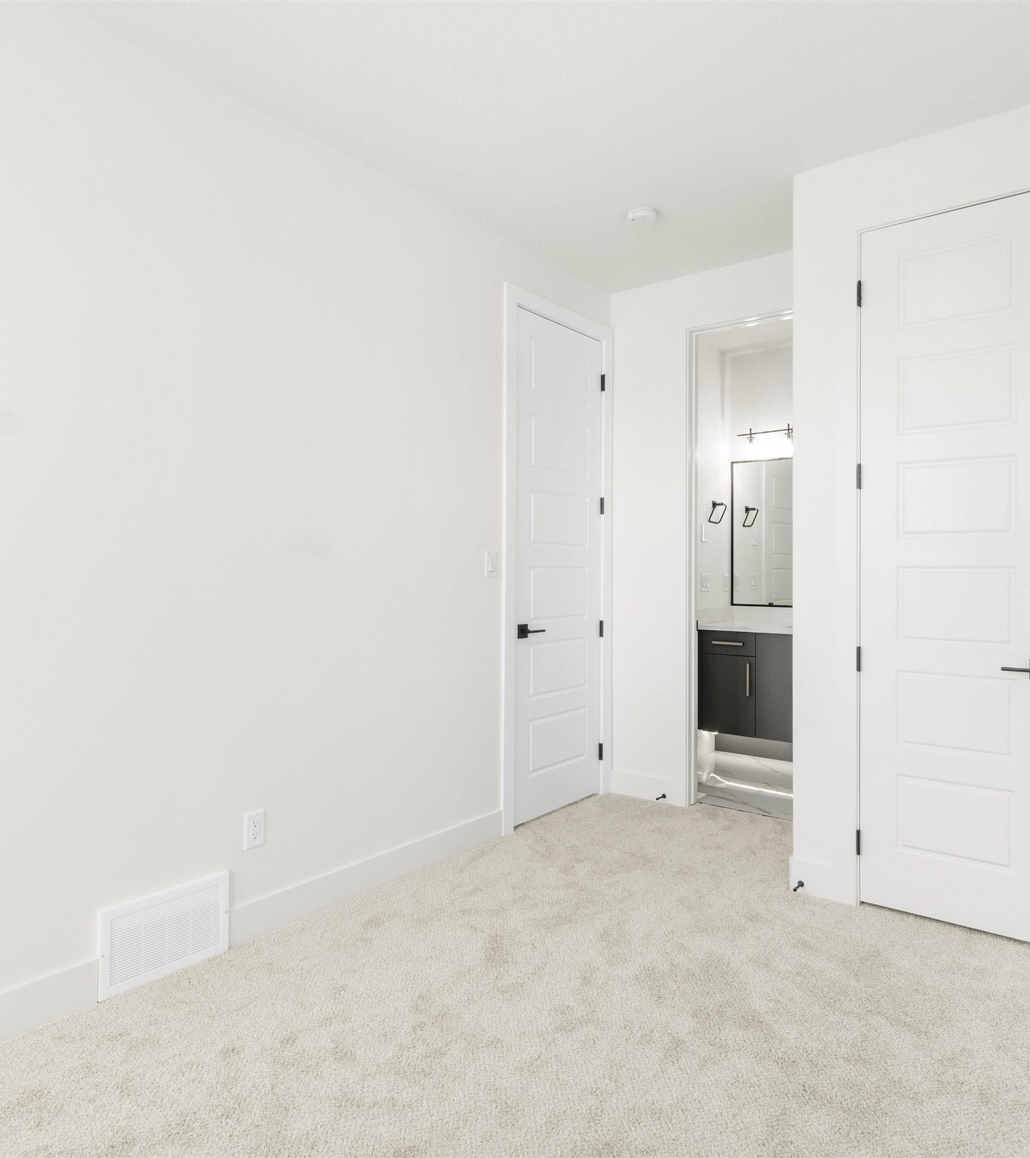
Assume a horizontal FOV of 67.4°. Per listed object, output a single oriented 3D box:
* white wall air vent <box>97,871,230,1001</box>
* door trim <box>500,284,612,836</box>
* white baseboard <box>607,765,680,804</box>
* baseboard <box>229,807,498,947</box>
[{"bbox_3d":[-1.015,1.039,2.265,0.020,0.250,0.396,0,0,37],"label":"white wall air vent"},{"bbox_3d":[0.228,-0.099,3.917,0.060,2.554,0.970,0,0,37],"label":"door trim"},{"bbox_3d":[0.701,1.117,4.142,0.422,0.126,0.020,0,0,37],"label":"white baseboard"},{"bbox_3d":[-0.477,1.109,2.969,0.020,0.126,1.375,0,0,37],"label":"baseboard"}]

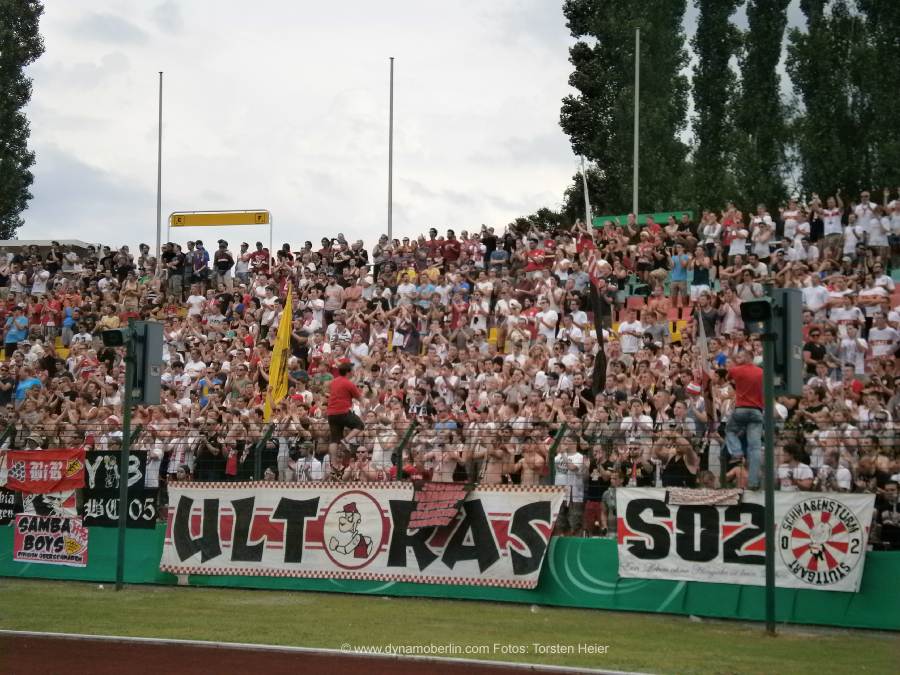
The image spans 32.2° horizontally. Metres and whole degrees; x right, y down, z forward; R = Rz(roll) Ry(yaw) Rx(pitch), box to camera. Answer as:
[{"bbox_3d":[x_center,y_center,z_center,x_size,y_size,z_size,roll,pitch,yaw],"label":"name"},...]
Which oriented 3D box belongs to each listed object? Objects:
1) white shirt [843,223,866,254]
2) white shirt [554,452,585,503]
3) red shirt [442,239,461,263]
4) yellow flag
[{"bbox_3d":[9.116,-2.211,35.200,0.500,0.670,0.300,-3,-6,38],"label":"white shirt"},{"bbox_3d":[1.685,1.974,22.000,0.480,0.680,0.300,-1,-4,14],"label":"white shirt"},{"bbox_3d":[0.040,-2.328,41.500,0.500,0.660,0.300,-1,-5,18],"label":"red shirt"},{"bbox_3d":[-2.787,0.258,25.200,0.500,2.150,0.300,-1,-4,20],"label":"yellow flag"}]

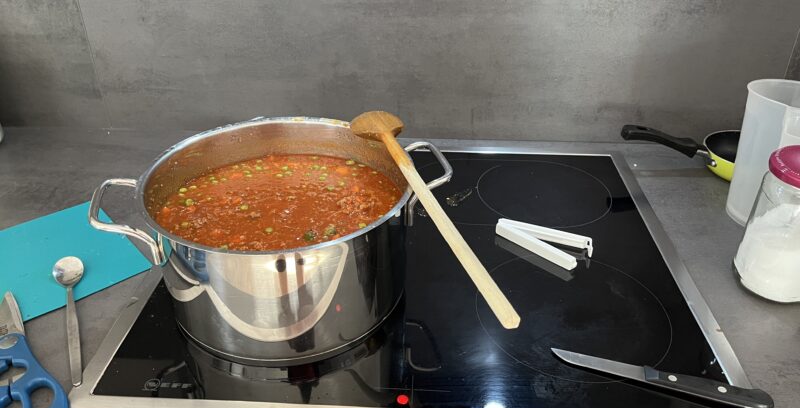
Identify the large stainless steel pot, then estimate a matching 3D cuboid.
[{"bbox_3d":[-0.119,0.025,0.634,0.347,0.131,0.271,-9,33,-13],"label":"large stainless steel pot"}]

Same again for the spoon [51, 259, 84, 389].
[{"bbox_3d":[-0.330,0.109,0.604,0.033,0.018,0.199,-15,37,-22],"label":"spoon"}]

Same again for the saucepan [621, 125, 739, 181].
[{"bbox_3d":[0.437,-0.076,0.858,0.253,0.066,0.126,2,32,3],"label":"saucepan"}]

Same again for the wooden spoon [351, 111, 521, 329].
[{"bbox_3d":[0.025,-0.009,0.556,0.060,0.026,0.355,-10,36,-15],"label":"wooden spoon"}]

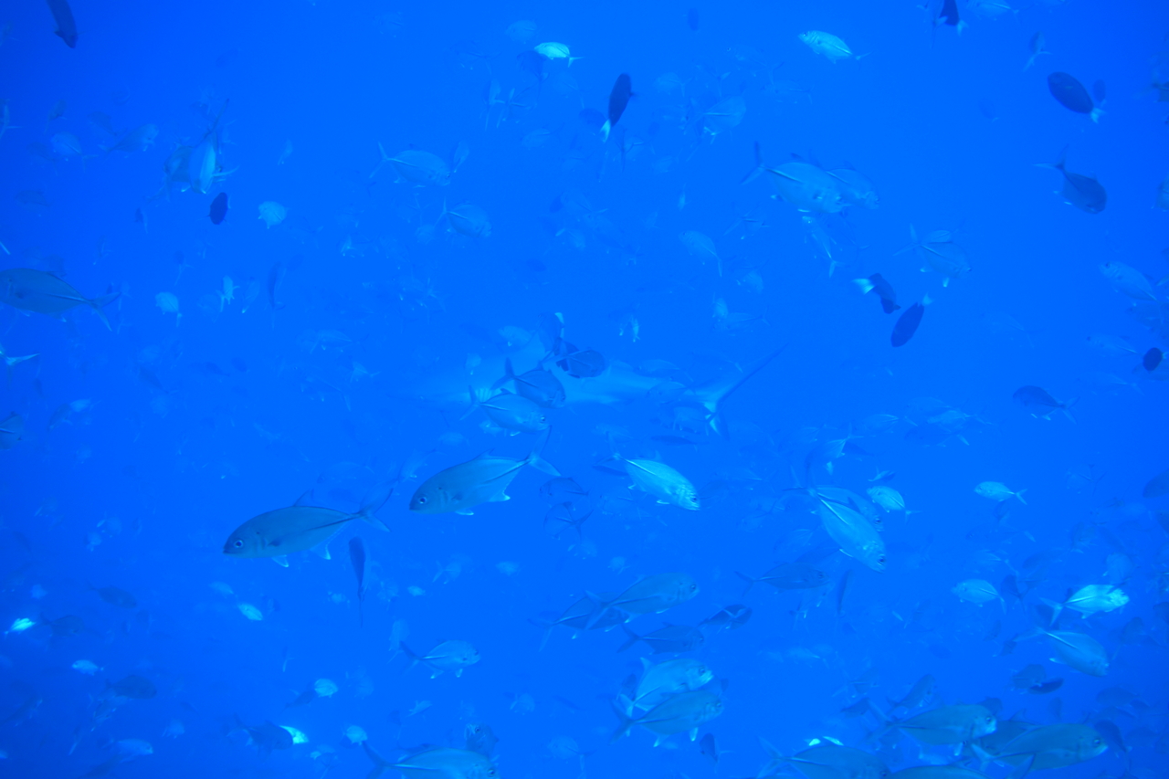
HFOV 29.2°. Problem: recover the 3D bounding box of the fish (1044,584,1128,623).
[{"bbox_3d":[2.581,1.107,11.500,0.500,0.180,0.080,-6,1,-13],"label":"fish"}]

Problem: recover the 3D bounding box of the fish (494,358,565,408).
[{"bbox_3d":[-0.252,-0.030,10.400,0.080,0.170,0.480,0,-13,41],"label":"fish"}]

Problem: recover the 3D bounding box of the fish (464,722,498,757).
[{"bbox_3d":[-0.504,1.727,11.000,0.080,0.170,0.480,0,-22,31],"label":"fish"}]

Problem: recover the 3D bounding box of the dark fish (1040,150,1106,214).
[{"bbox_3d":[2.060,-0.862,9.400,0.080,0.185,0.520,0,-26,39],"label":"dark fish"}]

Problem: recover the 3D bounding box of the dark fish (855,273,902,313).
[{"bbox_3d":[1.049,-0.346,8.000,0.220,0.110,0.070,43,-9,-24],"label":"dark fish"}]

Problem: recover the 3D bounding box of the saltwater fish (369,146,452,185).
[{"bbox_3d":[-0.807,-1.032,10.500,0.080,0.185,0.520,0,-9,43],"label":"saltwater fish"}]

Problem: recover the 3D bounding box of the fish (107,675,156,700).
[{"bbox_3d":[-2.874,1.887,14.200,0.080,0.170,0.480,0,-14,41],"label":"fish"}]

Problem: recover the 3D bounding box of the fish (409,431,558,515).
[{"bbox_3d":[-0.324,0.270,7.200,0.500,0.180,0.080,-20,6,-18],"label":"fish"}]

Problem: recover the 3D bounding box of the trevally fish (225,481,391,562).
[{"bbox_3d":[-0.817,0.414,6.600,0.520,0.190,0.080,-14,4,-16],"label":"trevally fish"}]

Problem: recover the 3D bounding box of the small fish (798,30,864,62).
[{"bbox_3d":[1.389,-1.901,12.500,0.500,0.180,0.080,13,-5,-24],"label":"small fish"}]

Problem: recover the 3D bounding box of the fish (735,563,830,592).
[{"bbox_3d":[0.918,0.874,10.400,0.450,0.160,0.070,2,10,7],"label":"fish"}]

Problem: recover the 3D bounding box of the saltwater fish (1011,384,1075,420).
[{"bbox_3d":[2.315,0.069,11.300,0.420,0.160,0.070,10,14,31],"label":"saltwater fish"}]

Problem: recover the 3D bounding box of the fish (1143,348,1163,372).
[{"bbox_3d":[3.355,-0.178,13.200,0.080,0.160,0.280,9,14,37],"label":"fish"}]

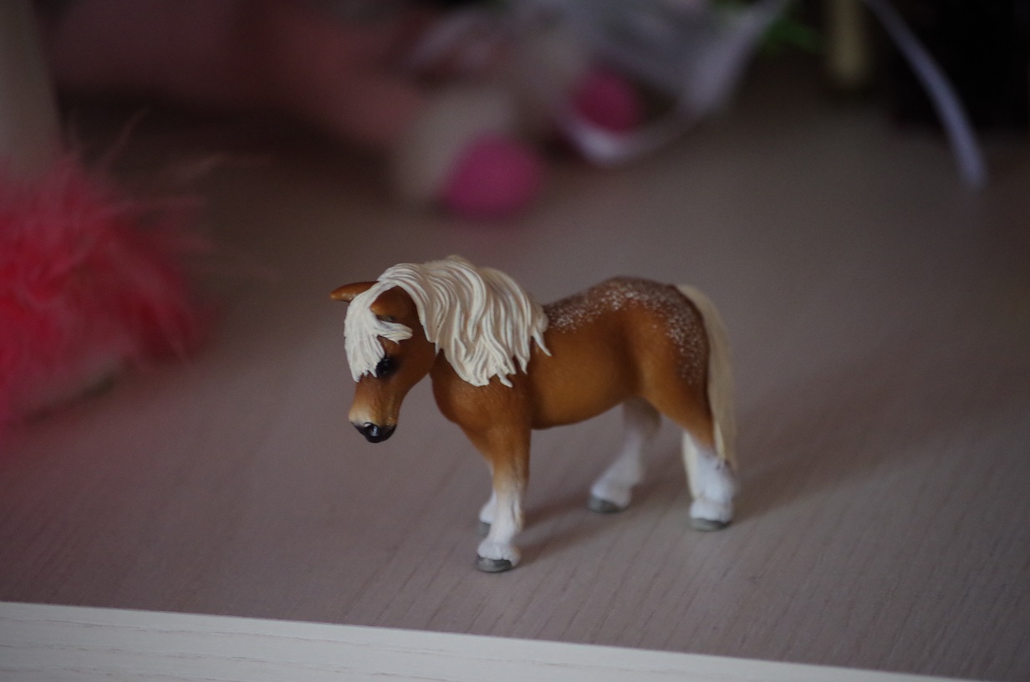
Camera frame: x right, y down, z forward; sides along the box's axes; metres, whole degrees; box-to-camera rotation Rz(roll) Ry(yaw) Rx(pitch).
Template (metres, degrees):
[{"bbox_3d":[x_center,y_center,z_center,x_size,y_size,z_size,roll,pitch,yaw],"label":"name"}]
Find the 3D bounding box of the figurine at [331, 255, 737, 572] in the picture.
[{"bbox_3d":[0.008,0.012,1.413,0.104,0.076,0.033,-10,24,-23],"label":"figurine"}]

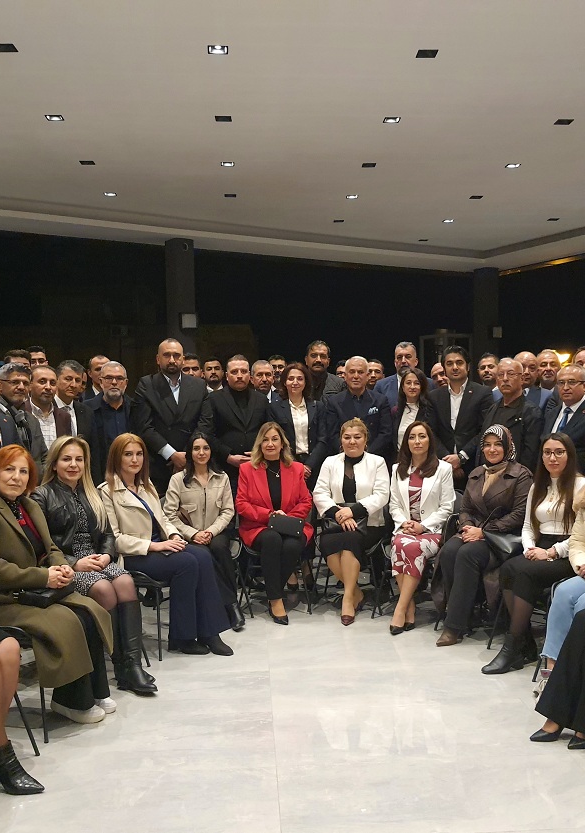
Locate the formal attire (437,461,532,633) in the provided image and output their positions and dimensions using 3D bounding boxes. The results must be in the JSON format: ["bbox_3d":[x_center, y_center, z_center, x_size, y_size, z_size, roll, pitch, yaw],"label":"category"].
[{"bbox_3d":[1.235,0.780,5.300,0.490,0.930,0.760,1,2,36],"label":"formal attire"}]

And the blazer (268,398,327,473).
[{"bbox_3d":[0.031,0.179,6.307,0.460,0.640,0.270,0,1,-1],"label":"blazer"}]

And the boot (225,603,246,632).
[{"bbox_3d":[-0.370,1.250,5.320,0.100,0.170,0.250,-1,1,-20],"label":"boot"}]

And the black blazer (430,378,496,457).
[{"bbox_3d":[1.243,0.109,6.100,0.530,0.755,0.300,0,1,9],"label":"black blazer"}]

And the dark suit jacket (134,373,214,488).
[{"bbox_3d":[-0.870,0.094,6.100,0.600,0.870,0.330,-1,1,-7],"label":"dark suit jacket"}]

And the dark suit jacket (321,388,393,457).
[{"bbox_3d":[0.483,0.129,6.200,0.550,0.740,0.300,0,1,3],"label":"dark suit jacket"}]

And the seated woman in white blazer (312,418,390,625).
[{"bbox_3d":[0.390,0.664,5.709,0.540,1.295,0.740,0,1,5],"label":"seated woman in white blazer"}]

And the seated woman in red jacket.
[{"bbox_3d":[-0.125,0.681,5.709,0.530,1.270,0.740,-1,1,-3],"label":"seated woman in red jacket"}]

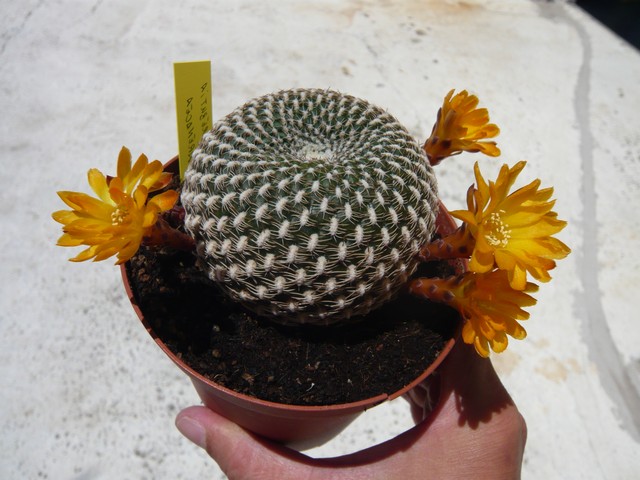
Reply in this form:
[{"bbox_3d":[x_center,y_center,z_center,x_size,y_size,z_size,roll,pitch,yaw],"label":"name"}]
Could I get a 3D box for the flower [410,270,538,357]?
[{"bbox_3d":[0.054,0.025,0.179,0.040,0.032,0.033,19,48,29],"label":"flower"}]

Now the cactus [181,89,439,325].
[{"bbox_3d":[-0.003,-0.013,0.183,0.090,0.069,0.090,9,49,0],"label":"cactus"}]

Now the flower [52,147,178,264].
[{"bbox_3d":[-0.071,-0.011,0.183,0.040,0.028,0.042,-42,53,10],"label":"flower"}]

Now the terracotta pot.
[{"bbox_3d":[-0.012,0.032,0.236,0.132,0.100,0.132,4,49,-4],"label":"terracotta pot"}]

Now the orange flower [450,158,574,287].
[{"bbox_3d":[0.068,-0.004,0.181,0.041,0.026,0.041,50,55,-6],"label":"orange flower"}]

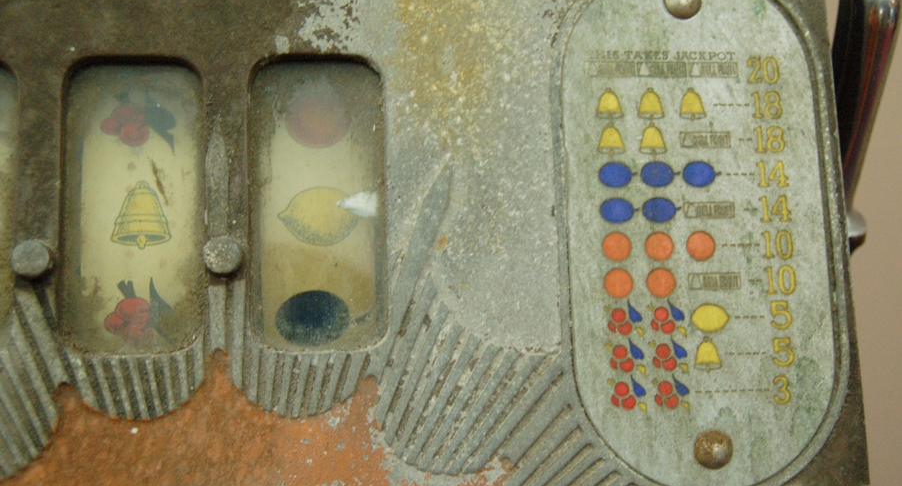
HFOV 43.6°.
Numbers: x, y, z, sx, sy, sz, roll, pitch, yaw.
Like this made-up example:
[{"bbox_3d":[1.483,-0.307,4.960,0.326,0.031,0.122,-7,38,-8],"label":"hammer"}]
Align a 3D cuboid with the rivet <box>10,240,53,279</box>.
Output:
[{"bbox_3d":[-0.108,0.004,0.289,0.010,0.010,0.004,0,-11,-5],"label":"rivet"}]

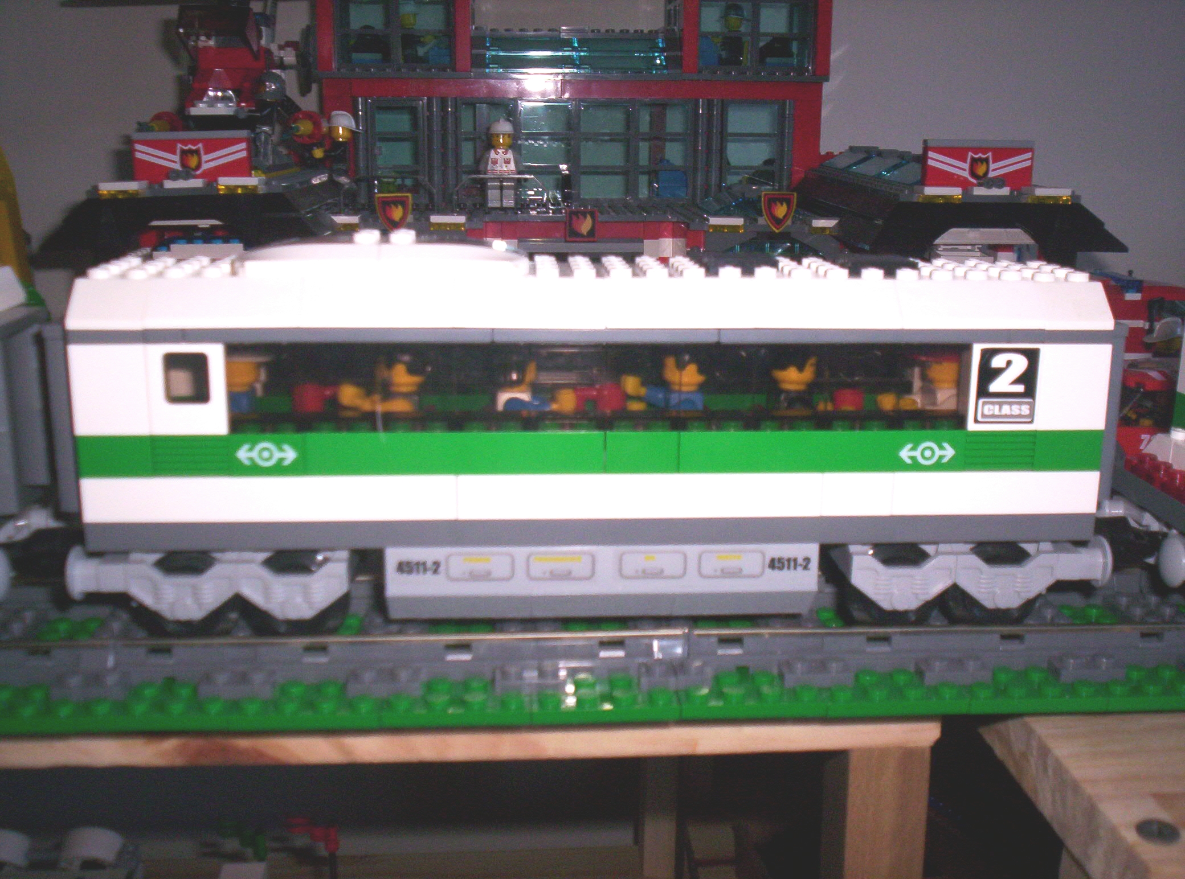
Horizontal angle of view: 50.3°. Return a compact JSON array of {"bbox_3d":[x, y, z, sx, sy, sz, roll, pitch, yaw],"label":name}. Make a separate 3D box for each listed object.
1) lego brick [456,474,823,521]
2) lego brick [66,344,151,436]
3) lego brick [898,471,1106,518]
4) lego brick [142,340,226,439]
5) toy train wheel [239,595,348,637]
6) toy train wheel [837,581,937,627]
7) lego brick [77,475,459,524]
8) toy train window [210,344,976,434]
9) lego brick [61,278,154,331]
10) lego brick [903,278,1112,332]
[{"bbox_3d":[0.010,0.011,0.280,0.080,0.010,0.008,0,12,-4],"label":"lego brick"},{"bbox_3d":[-0.101,-0.011,0.267,0.016,0.019,0.008,0,13,-4],"label":"lego brick"},{"bbox_3d":[0.090,0.011,0.286,0.048,0.010,0.008,0,12,-4],"label":"lego brick"},{"bbox_3d":[-0.085,-0.011,0.269,0.016,0.019,0.008,0,13,-4],"label":"lego brick"},{"bbox_3d":[-0.066,0.034,0.282,0.022,0.021,0.007,0,13,-4],"label":"toy train wheel"},{"bbox_3d":[0.069,0.034,0.292,0.021,0.021,0.006,0,12,-4],"label":"toy train wheel"},{"bbox_3d":[-0.069,0.012,0.274,0.080,0.010,0.008,0,12,-4],"label":"lego brick"},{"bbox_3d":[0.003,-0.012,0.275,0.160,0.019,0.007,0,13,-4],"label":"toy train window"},{"bbox_3d":[-0.101,-0.030,0.267,0.016,0.010,0.016,0,12,-4],"label":"lego brick"},{"bbox_3d":[0.090,-0.030,0.283,0.048,0.010,0.018,0,13,-4],"label":"lego brick"}]

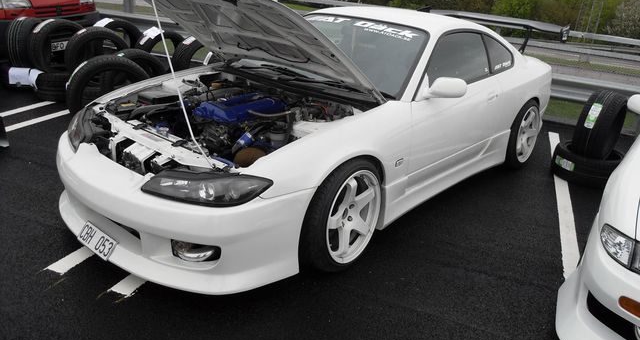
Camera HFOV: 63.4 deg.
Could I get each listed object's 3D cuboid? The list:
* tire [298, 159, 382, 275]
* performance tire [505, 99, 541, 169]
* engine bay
[{"bbox_3d":[0.095,0.212,2.698,0.230,0.630,0.630,20,25,34],"label":"tire"},{"bbox_3d":[1.719,-0.334,4.552,0.240,0.630,0.630,21,26,35],"label":"performance tire"},{"bbox_3d":[-0.544,-0.225,2.924,1.280,0.480,1.120,21,26,35],"label":"engine bay"}]

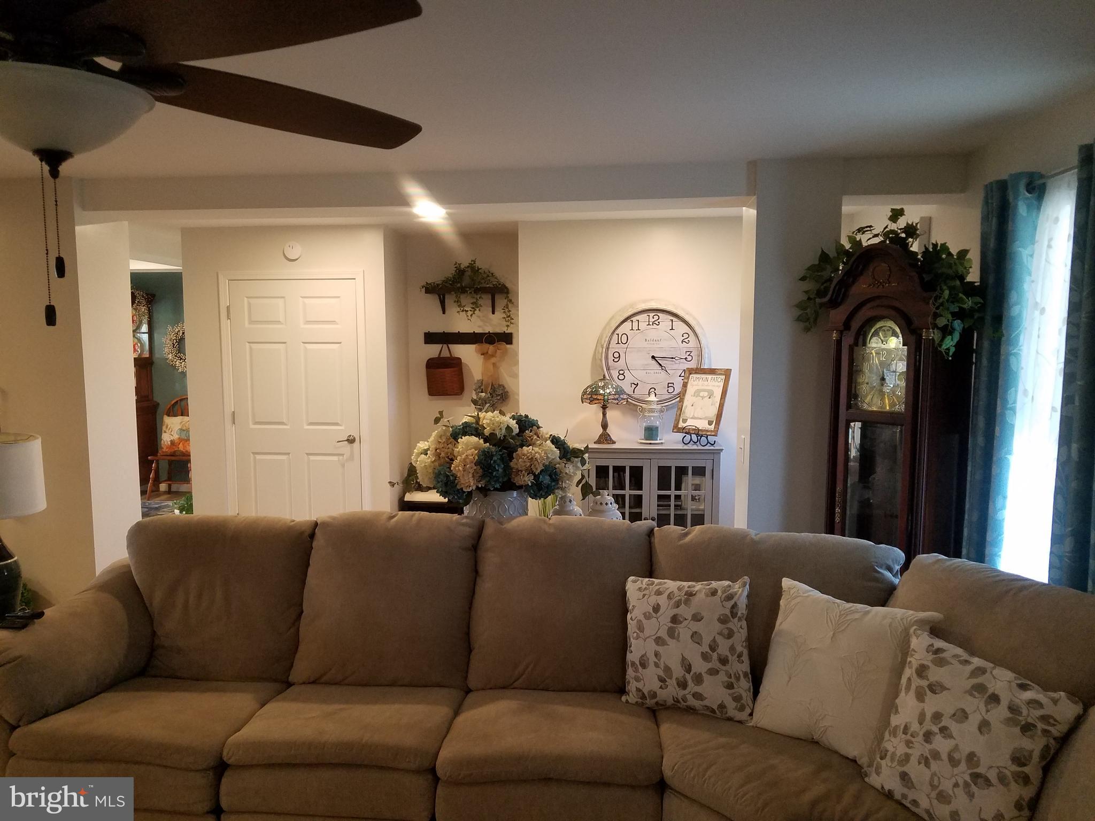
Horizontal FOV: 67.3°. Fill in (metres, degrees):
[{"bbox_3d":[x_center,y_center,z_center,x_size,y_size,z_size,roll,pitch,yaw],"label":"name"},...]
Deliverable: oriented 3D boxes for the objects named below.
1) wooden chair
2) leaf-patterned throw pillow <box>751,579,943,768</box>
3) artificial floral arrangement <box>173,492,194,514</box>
[{"bbox_3d":[-3.733,0.374,8.331,0.490,1.003,0.500,1,6,7],"label":"wooden chair"},{"bbox_3d":[0.885,0.785,2.500,0.460,0.460,0.150,9,-20,44],"label":"leaf-patterned throw pillow"},{"bbox_3d":[-2.903,0.845,6.759,0.300,0.348,0.280,1,6,7],"label":"artificial floral arrangement"}]

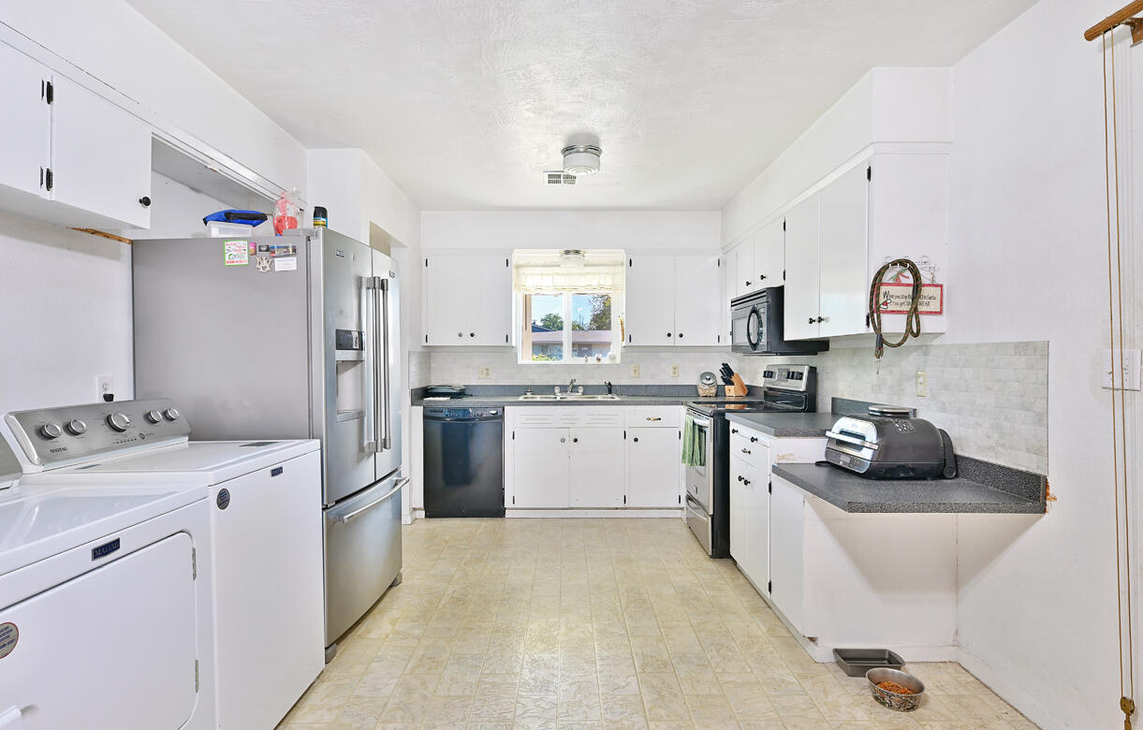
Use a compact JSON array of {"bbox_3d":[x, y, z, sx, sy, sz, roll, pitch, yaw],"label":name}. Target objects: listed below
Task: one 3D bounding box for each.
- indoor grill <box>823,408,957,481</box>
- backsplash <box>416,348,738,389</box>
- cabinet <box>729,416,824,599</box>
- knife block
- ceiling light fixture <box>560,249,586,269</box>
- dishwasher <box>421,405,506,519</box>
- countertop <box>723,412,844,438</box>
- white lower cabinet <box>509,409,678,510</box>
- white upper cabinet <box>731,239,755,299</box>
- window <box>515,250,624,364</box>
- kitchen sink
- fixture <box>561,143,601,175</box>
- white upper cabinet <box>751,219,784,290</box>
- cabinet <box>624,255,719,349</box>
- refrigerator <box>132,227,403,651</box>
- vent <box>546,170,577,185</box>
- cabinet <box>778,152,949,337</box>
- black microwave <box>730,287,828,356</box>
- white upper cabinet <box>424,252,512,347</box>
[{"bbox_3d":[1.340,0.313,2.583,0.405,0.271,0.390,0,1,0],"label":"indoor grill"},{"bbox_3d":[0.110,0.032,5.170,2.700,0.310,0.020,0,0,0],"label":"backsplash"},{"bbox_3d":[1.236,0.730,3.171,0.625,0.835,0.750,0,1,0],"label":"cabinet"},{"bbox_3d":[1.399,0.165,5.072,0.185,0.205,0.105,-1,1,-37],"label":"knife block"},{"bbox_3d":[0.009,-0.871,5.030,0.215,0.140,0.215,0,1,0],"label":"ceiling light fixture"},{"bbox_3d":[-0.818,0.740,4.860,0.610,0.840,0.590,0,0,0],"label":"dishwasher"},{"bbox_3d":[1.216,0.300,3.075,0.640,0.045,0.770,0,0,-1],"label":"countertop"},{"bbox_3d":[0.178,0.720,4.880,1.357,0.820,0.590,0,0,0],"label":"white lower cabinet"},{"bbox_3d":[1.382,-0.701,4.279,0.320,0.425,0.510,0,1,0],"label":"white upper cabinet"},{"bbox_3d":[-0.024,-0.507,5.165,0.920,0.980,0.120,0,1,0],"label":"window"},{"bbox_3d":[-0.017,0.360,4.894,0.825,0.190,0.520,0,1,0],"label":"kitchen sink"},{"bbox_3d":[0.058,-1.165,3.420,0.228,0.140,0.228,0,0,0],"label":"fixture"},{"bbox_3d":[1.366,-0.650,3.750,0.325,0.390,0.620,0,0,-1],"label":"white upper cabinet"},{"bbox_3d":[0.831,-0.542,5.046,0.782,0.773,0.320,0,1,0],"label":"cabinet"},{"bbox_3d":[-1.360,0.313,2.900,0.870,1.750,0.850,0,0,4],"label":"refrigerator"},{"bbox_3d":[-0.065,-1.239,4.013,0.245,0.025,0.330,0,1,0],"label":"vent"},{"bbox_3d":[1.378,-0.497,2.940,0.325,0.735,0.960,0,0,-1],"label":"cabinet"},{"bbox_3d":[1.325,-0.262,3.850,0.400,0.385,0.760,0,0,-1],"label":"black microwave"},{"bbox_3d":[-0.843,-0.537,5.034,0.720,0.773,0.320,0,1,0],"label":"white upper cabinet"}]

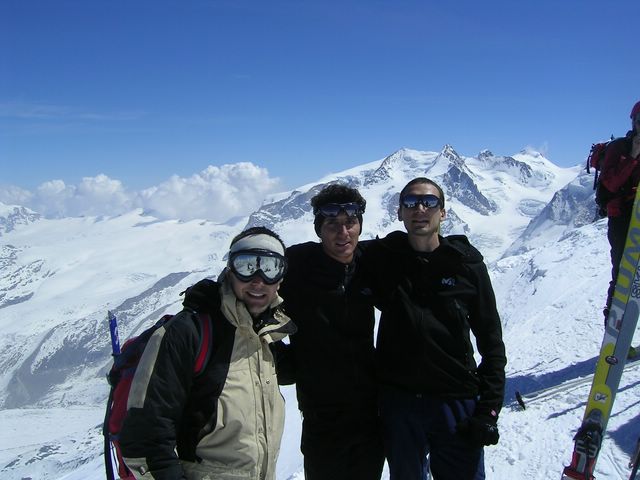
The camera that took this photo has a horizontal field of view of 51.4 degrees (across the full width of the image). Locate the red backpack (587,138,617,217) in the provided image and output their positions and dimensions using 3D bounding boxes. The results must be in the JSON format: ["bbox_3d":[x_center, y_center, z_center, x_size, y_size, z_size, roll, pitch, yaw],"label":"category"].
[{"bbox_3d":[2.055,-0.440,4.750,0.250,0.540,0.310,2,3,37],"label":"red backpack"}]

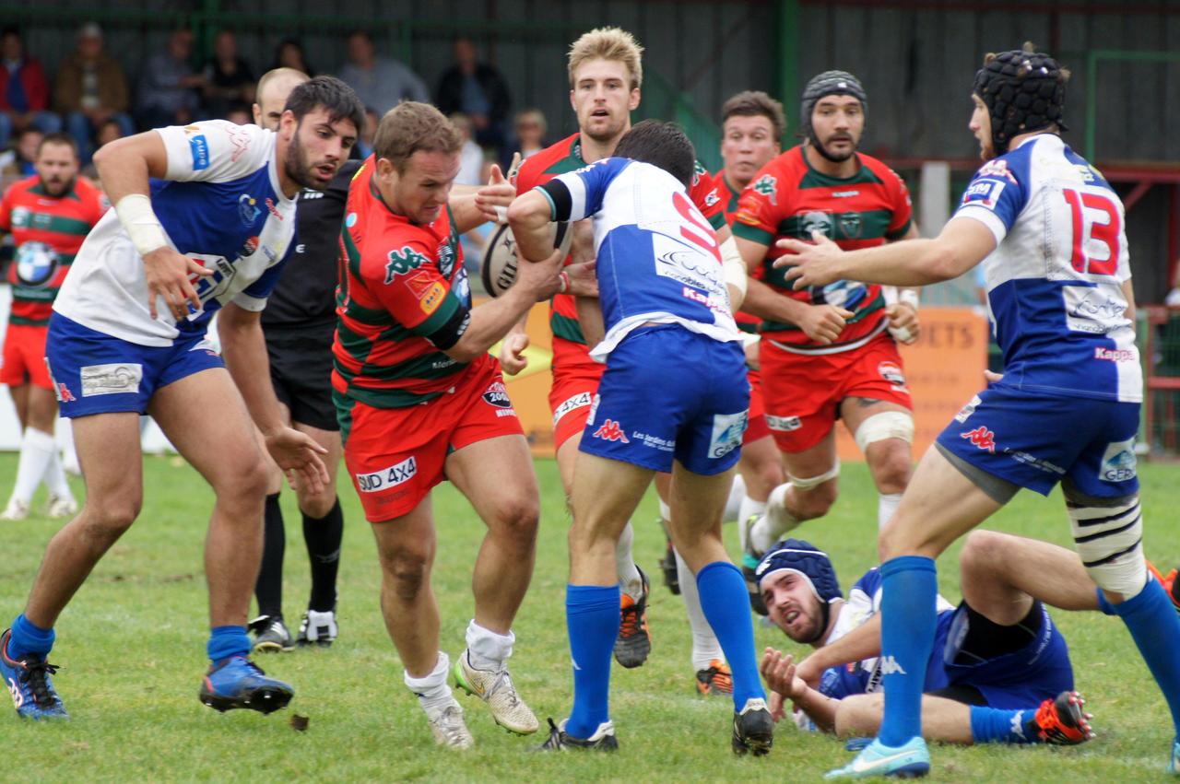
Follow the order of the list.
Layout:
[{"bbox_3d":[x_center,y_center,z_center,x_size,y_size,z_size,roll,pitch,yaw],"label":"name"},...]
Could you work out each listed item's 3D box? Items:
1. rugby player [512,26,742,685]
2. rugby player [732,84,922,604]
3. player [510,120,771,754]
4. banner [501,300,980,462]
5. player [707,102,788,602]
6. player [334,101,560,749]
[{"bbox_3d":[0.090,-0.082,25.600,0.630,1.740,0.620,0,1,2],"label":"rugby player"},{"bbox_3d":[0.681,-0.103,28.200,0.570,1.670,0.720,0,1,-13],"label":"rugby player"},{"bbox_3d":[0.119,0.107,23.300,0.580,1.500,0.640,0,1,-25],"label":"player"},{"bbox_3d":[0.803,-0.066,54.000,2.800,0.890,0.060,0,1,0],"label":"banner"},{"bbox_3d":[0.477,-0.108,30.200,0.570,1.650,0.660,0,1,-6],"label":"player"},{"bbox_3d":[-0.313,0.079,23.400,0.680,1.540,0.620,1,1,37],"label":"player"}]

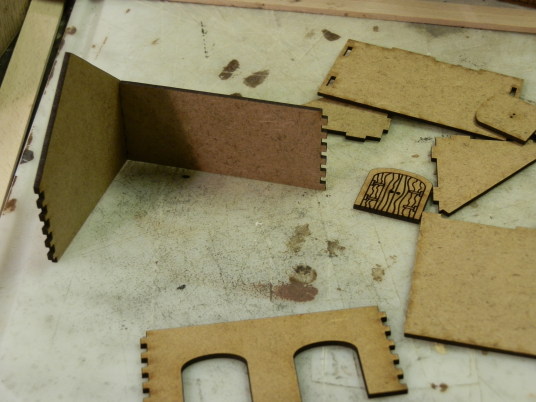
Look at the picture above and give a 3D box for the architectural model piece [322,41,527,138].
[{"bbox_3d":[0.095,-0.068,0.574,0.113,0.003,0.066,15,43,12],"label":"architectural model piece"}]

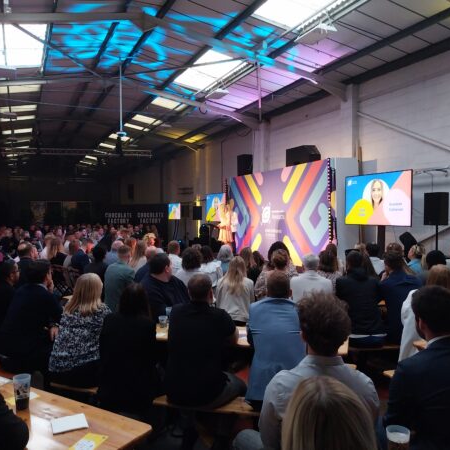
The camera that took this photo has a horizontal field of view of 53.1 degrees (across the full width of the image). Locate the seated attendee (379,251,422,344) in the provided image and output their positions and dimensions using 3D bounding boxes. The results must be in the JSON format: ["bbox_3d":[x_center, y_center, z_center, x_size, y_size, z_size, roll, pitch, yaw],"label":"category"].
[{"bbox_3d":[1.610,0.900,4.320,0.500,1.320,0.750,0,1,-12],"label":"seated attendee"}]

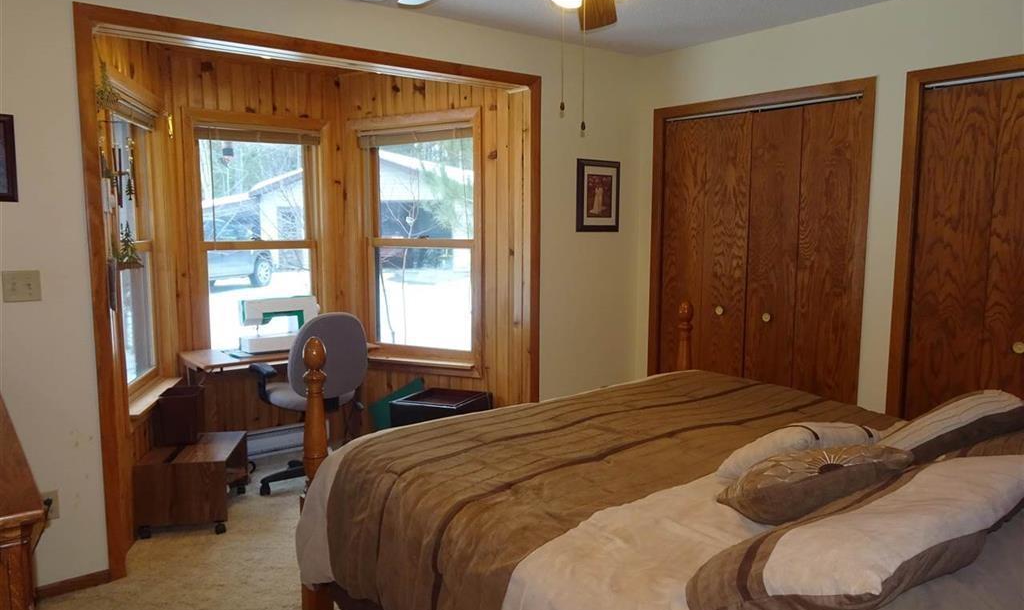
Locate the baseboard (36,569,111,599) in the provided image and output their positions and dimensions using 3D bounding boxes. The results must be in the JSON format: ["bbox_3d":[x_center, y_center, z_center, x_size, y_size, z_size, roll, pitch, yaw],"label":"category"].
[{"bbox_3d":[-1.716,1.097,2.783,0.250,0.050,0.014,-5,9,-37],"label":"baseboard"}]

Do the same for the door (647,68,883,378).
[{"bbox_3d":[1.292,-0.081,3.952,0.070,2.100,1.350,-5,9,-37],"label":"door"}]

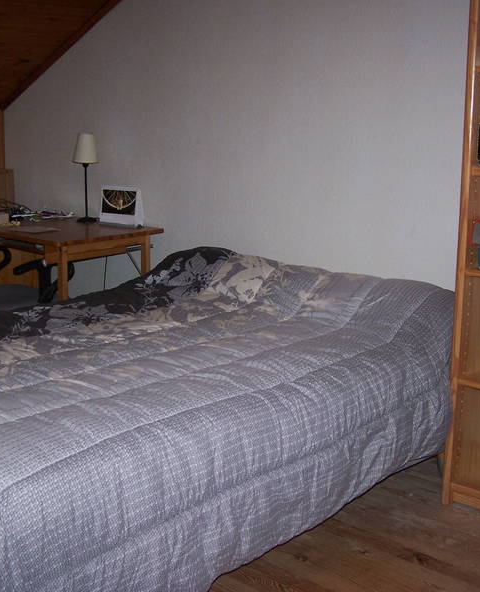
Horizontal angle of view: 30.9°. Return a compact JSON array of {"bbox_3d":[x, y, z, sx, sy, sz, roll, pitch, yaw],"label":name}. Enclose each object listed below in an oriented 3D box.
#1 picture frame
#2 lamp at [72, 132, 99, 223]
[{"bbox_3d":[-0.571,-0.435,4.186,0.265,0.188,0.085,11,16,41],"label":"picture frame"},{"bbox_3d":[-0.759,-0.589,4.329,0.135,0.428,0.135,0,12,0],"label":"lamp"}]

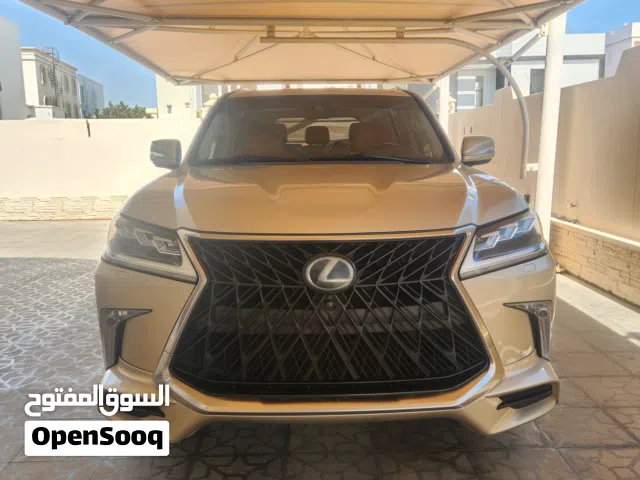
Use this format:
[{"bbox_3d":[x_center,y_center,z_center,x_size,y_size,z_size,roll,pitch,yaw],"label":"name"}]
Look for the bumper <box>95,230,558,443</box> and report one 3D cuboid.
[{"bbox_3d":[0.031,0.298,1.595,1.880,0.760,0.540,0,13,-1],"label":"bumper"}]

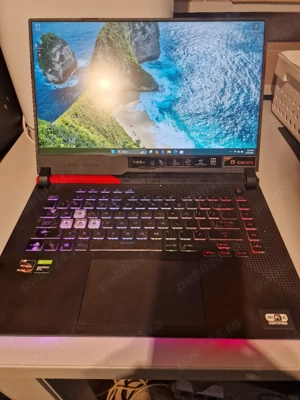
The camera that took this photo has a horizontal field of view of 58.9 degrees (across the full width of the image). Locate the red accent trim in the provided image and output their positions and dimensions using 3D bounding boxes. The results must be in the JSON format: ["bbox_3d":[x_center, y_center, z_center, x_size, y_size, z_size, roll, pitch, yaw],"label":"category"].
[{"bbox_3d":[-0.115,-0.036,0.432,0.137,0.010,0.021,0,43,1],"label":"red accent trim"}]

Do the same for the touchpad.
[{"bbox_3d":[-0.007,0.100,0.293,0.129,0.003,0.076,0,43,1],"label":"touchpad"}]

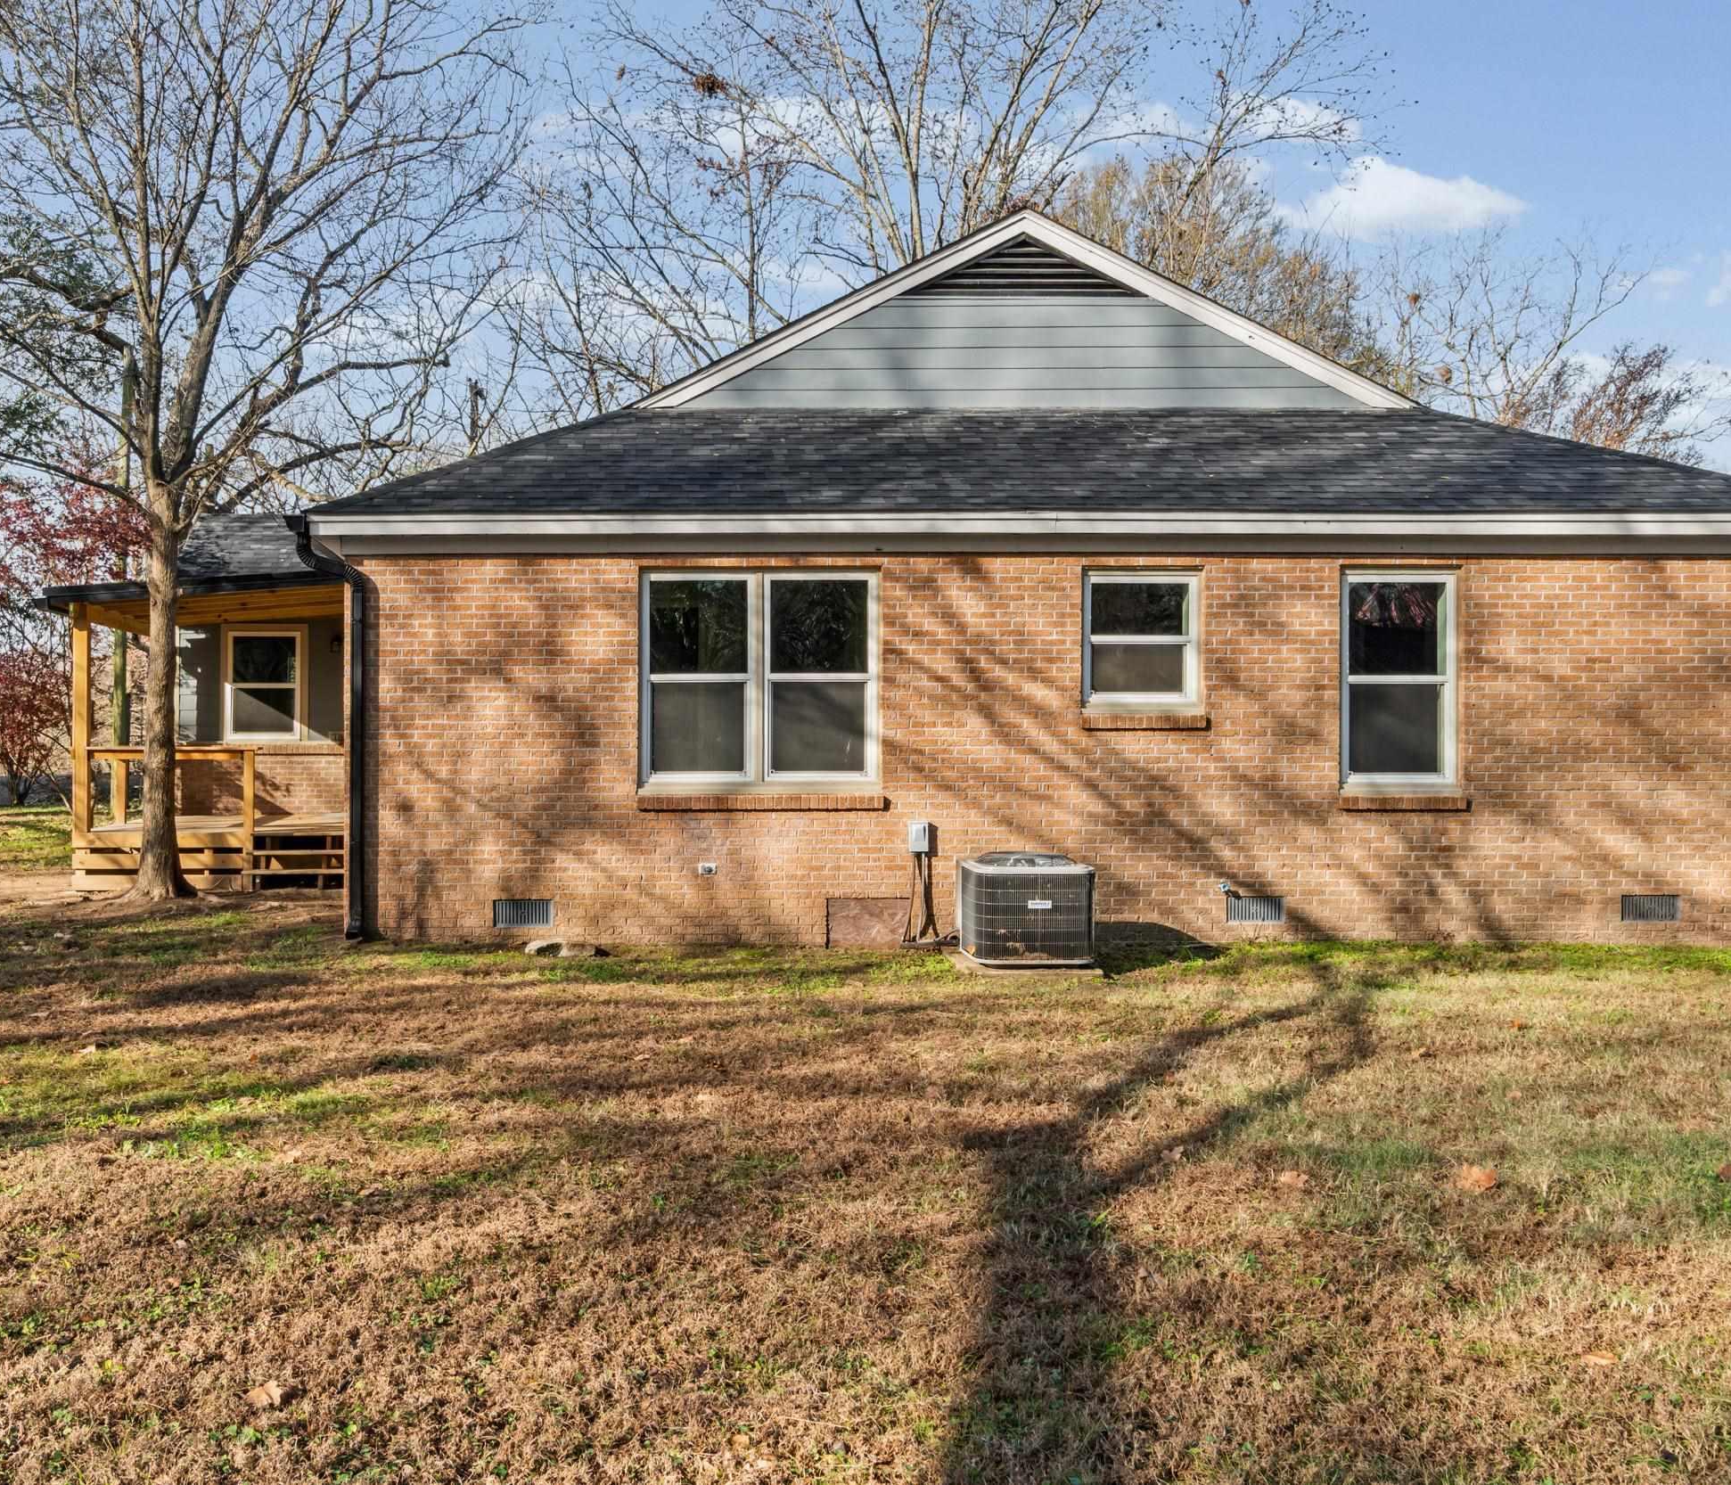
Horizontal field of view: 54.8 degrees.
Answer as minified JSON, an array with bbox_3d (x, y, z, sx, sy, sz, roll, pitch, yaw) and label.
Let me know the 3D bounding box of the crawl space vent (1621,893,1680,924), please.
[{"bbox_3d":[5.817,1.234,12.373,0.440,0.205,0.060,0,0,-1],"label":"crawl space vent"}]

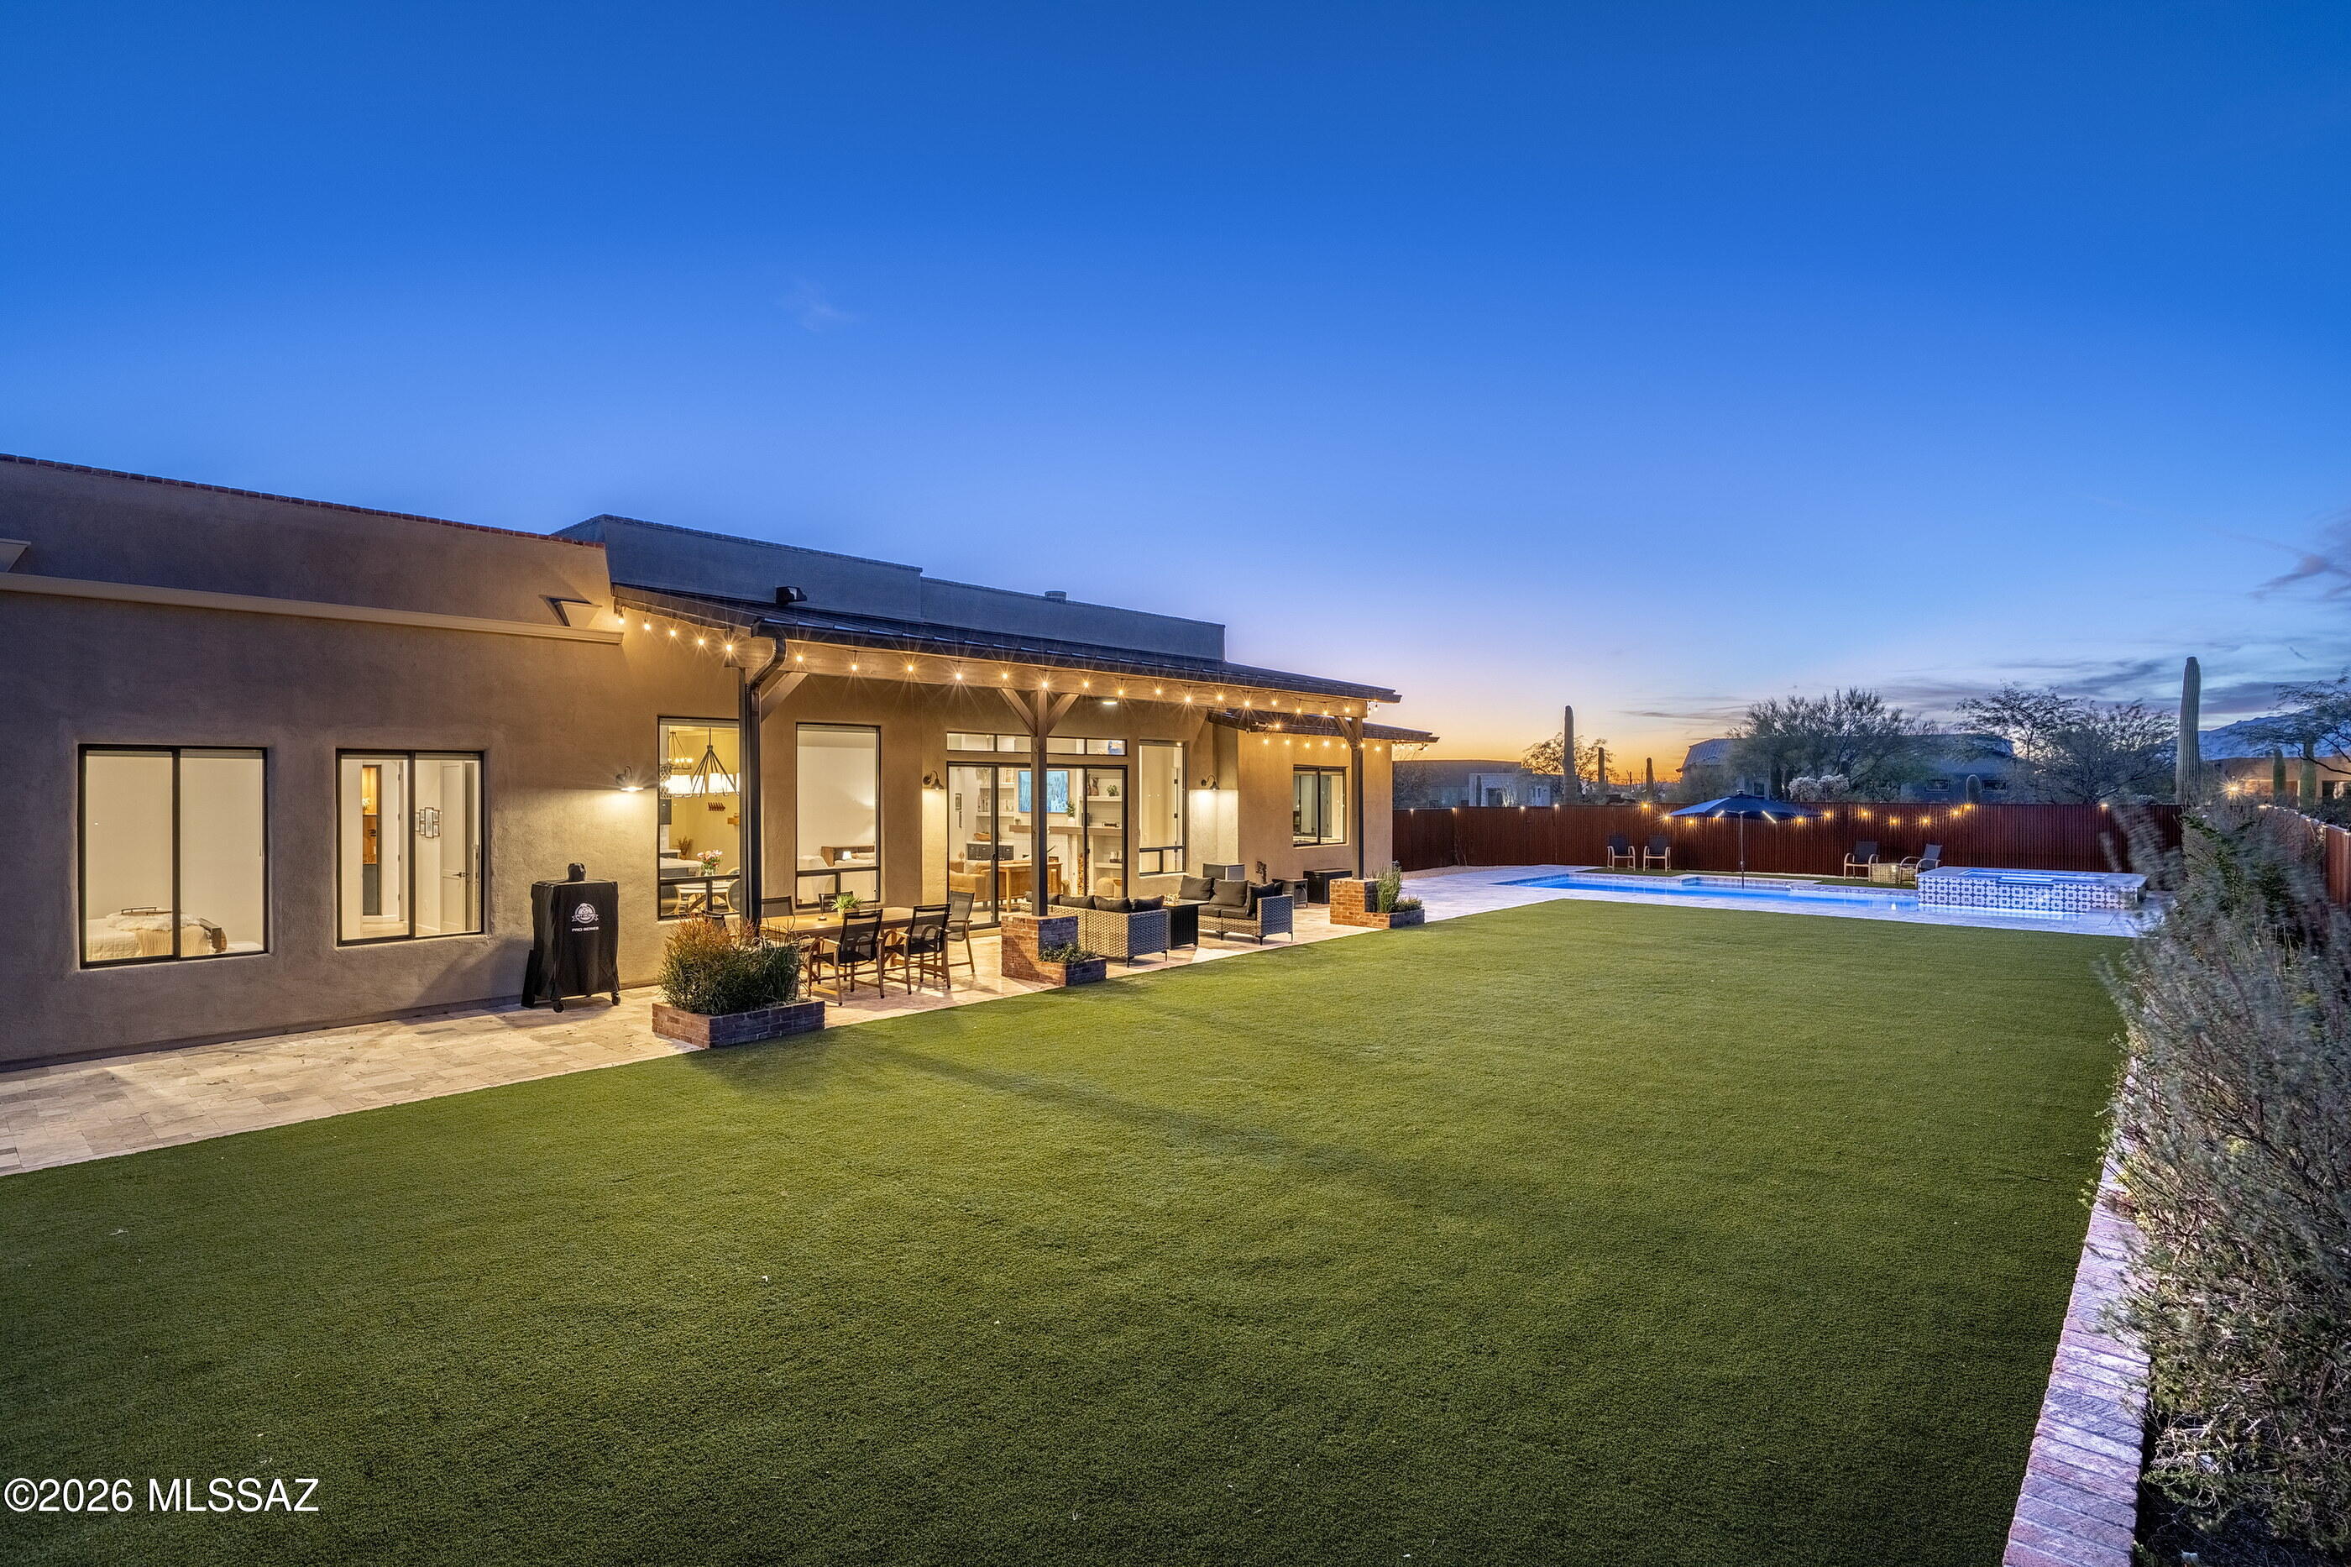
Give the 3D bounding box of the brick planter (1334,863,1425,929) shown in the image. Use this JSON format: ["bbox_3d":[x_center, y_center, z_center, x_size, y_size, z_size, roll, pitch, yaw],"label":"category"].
[{"bbox_3d":[3.301,1.826,18.132,1.060,0.930,1.050,-1,-1,41],"label":"brick planter"}]

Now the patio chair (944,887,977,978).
[{"bbox_3d":[-2.703,1.761,13.009,0.620,0.920,0.550,0,-1,-43],"label":"patio chair"}]

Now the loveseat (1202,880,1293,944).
[{"bbox_3d":[0.795,1.875,16.350,1.730,0.790,0.760,-1,-1,41],"label":"loveseat"}]

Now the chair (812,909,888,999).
[{"bbox_3d":[-3.356,1.763,11.427,0.630,0.900,0.560,-1,-1,41],"label":"chair"}]

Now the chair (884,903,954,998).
[{"bbox_3d":[-2.768,1.759,11.959,0.550,0.910,0.630,0,-1,-41],"label":"chair"}]

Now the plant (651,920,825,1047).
[{"bbox_3d":[-3.875,1.716,9.871,1.060,0.980,1.090,-1,-1,43],"label":"plant"}]

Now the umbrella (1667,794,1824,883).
[{"bbox_3d":[12.307,1.250,24.051,3.300,2.200,3.300,-1,-1,43],"label":"umbrella"}]

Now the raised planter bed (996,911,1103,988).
[{"bbox_3d":[-1.404,1.883,12.741,1.070,0.690,0.640,-1,-1,41],"label":"raised planter bed"}]

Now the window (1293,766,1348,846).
[{"bbox_3d":[2.856,0.451,21.905,0.120,1.550,1.925,-1,-1,41],"label":"window"}]

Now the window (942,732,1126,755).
[{"bbox_3d":[-2.001,-0.572,16.994,0.100,0.280,3.530,-1,-1,43],"label":"window"}]

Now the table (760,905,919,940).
[{"bbox_3d":[-3.547,1.850,12.154,1.160,0.740,2.060,-1,-1,43],"label":"table"}]

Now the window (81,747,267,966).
[{"bbox_3d":[-8.492,0.616,9.443,0.100,1.820,1.190,-1,-1,43],"label":"window"}]

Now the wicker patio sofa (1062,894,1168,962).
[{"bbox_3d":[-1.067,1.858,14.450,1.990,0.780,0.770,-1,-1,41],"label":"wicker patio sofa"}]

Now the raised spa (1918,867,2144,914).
[{"bbox_3d":[17.152,2.139,22.290,3.450,0.560,3.400,-1,-1,41],"label":"raised spa"}]

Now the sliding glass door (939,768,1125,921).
[{"bbox_3d":[-2.059,0.927,17.200,0.150,2.394,3.725,-1,-1,41],"label":"sliding glass door"}]

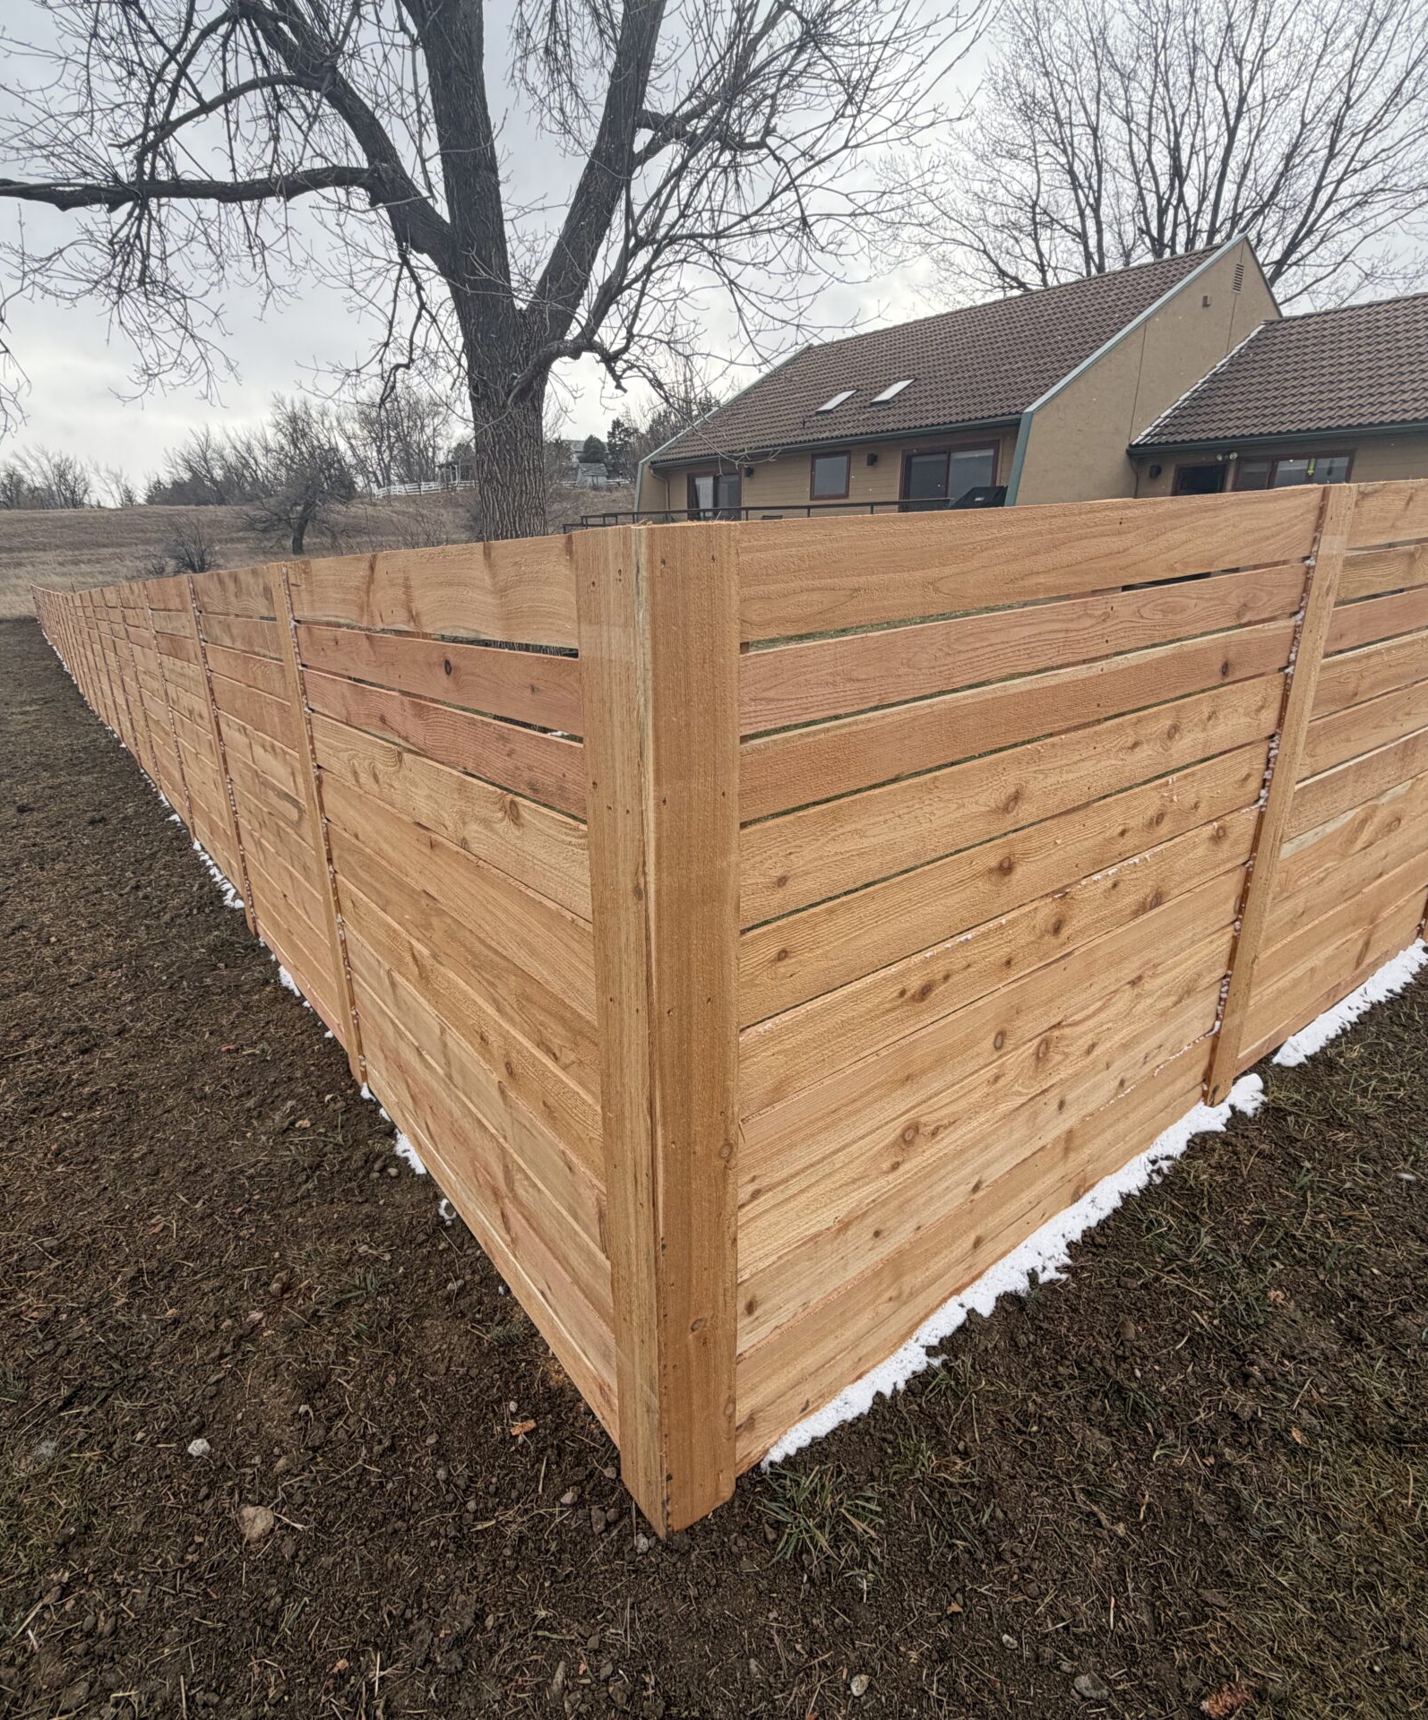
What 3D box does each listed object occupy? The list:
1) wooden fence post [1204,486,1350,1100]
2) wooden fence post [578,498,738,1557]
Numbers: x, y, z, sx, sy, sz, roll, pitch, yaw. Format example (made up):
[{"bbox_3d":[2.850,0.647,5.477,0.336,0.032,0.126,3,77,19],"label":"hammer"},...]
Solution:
[{"bbox_3d":[1.284,-0.098,2.198,0.133,1.460,0.090,-14,24,-34],"label":"wooden fence post"},{"bbox_3d":[-0.066,0.328,1.318,0.139,1.516,0.145,-14,24,-34],"label":"wooden fence post"}]

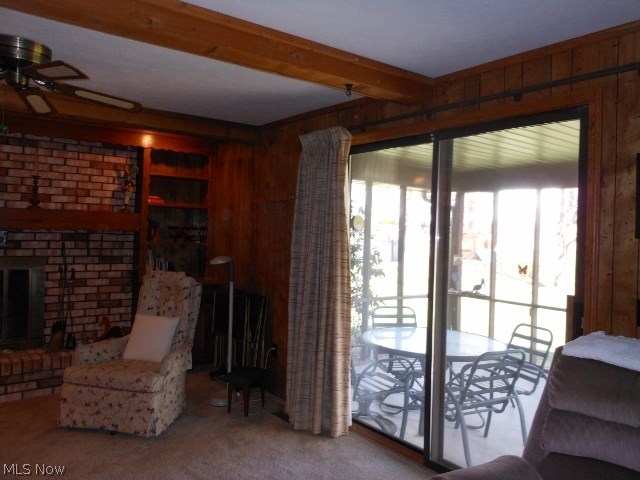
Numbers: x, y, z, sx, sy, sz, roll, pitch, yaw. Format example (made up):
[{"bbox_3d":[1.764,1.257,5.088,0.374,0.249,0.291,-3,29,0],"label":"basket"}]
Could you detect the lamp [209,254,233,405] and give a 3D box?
[{"bbox_3d":[-0.811,0.748,4.342,0.200,1.250,0.170,1,1,-14],"label":"lamp"}]

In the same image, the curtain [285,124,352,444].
[{"bbox_3d":[-0.019,0.288,3.835,0.220,2.180,0.520,1,1,-37],"label":"curtain"}]

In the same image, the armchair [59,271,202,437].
[{"bbox_3d":[-1.393,0.837,3.989,0.730,1.050,0.850,2,1,10],"label":"armchair"}]

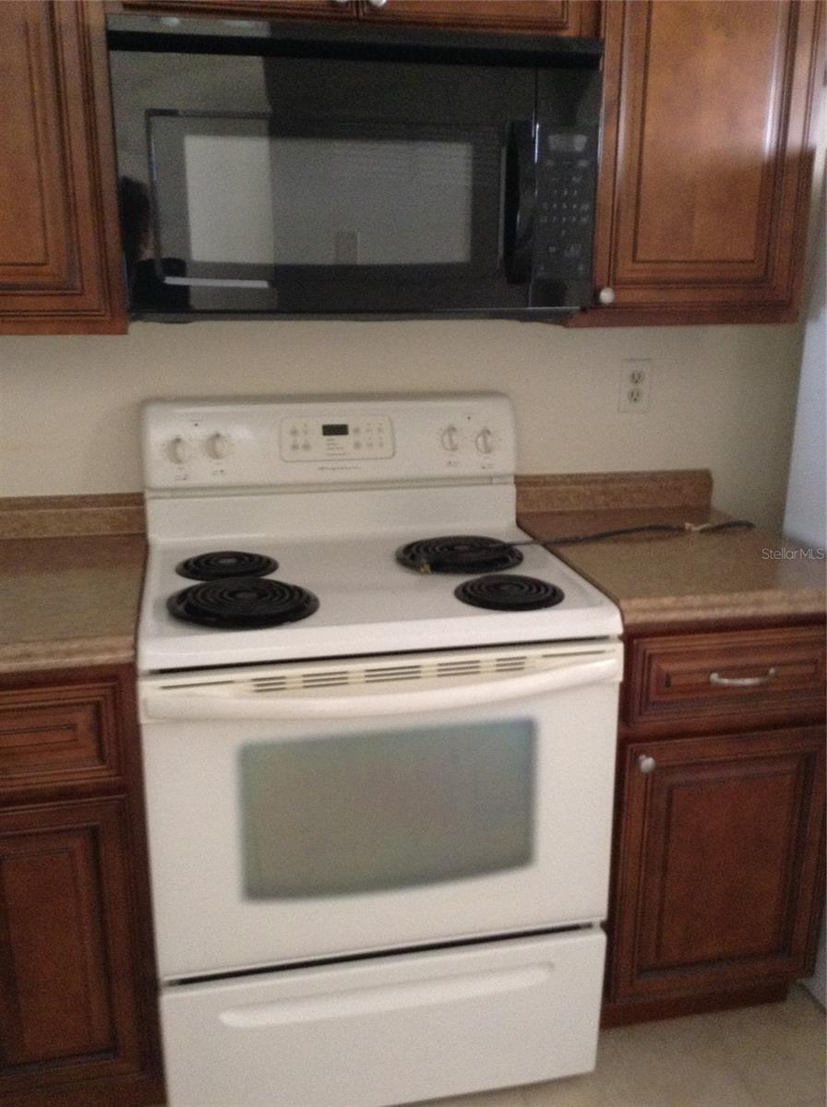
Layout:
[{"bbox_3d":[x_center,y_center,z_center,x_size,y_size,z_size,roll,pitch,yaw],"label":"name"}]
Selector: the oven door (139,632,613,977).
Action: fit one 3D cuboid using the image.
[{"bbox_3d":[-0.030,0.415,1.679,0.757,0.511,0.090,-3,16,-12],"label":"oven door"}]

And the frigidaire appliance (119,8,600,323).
[{"bbox_3d":[-0.110,-0.634,1.825,0.757,0.430,0.410,-3,16,-12],"label":"frigidaire appliance"}]

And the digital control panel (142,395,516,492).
[{"bbox_3d":[-0.162,-0.232,2.132,0.750,0.170,0.080,-3,16,-12],"label":"digital control panel"}]

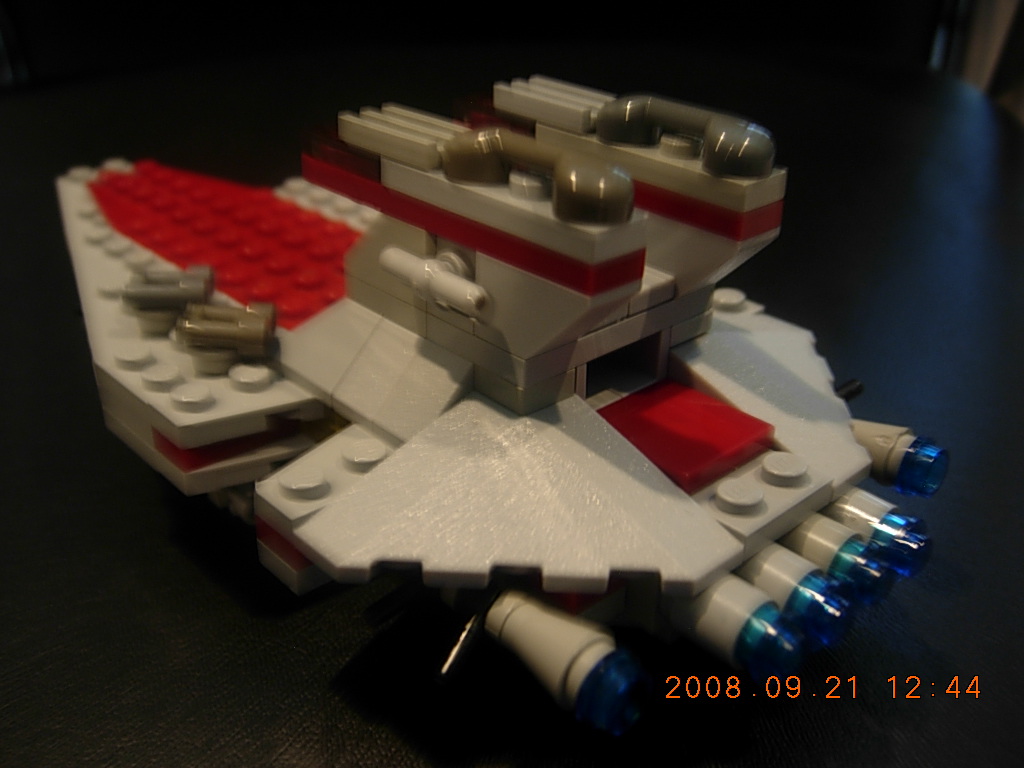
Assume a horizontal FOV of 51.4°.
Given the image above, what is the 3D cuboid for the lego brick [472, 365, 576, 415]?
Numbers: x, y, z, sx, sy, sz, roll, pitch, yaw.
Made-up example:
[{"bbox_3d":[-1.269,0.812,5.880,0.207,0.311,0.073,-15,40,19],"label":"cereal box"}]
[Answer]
[{"bbox_3d":[0.001,-0.001,0.117,0.008,0.003,0.008,-23,36,-39],"label":"lego brick"}]

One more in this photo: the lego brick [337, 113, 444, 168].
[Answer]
[{"bbox_3d":[-0.014,-0.027,0.117,0.002,0.003,0.016,-23,36,-39],"label":"lego brick"}]

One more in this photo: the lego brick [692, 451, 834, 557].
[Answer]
[{"bbox_3d":[0.026,0.012,0.114,0.016,0.005,0.008,-23,36,-39],"label":"lego brick"}]

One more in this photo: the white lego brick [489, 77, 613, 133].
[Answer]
[{"bbox_3d":[0.006,-0.035,0.134,0.008,0.003,0.016,-23,36,-39],"label":"white lego brick"}]

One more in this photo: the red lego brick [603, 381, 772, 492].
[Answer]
[{"bbox_3d":[0.018,0.006,0.120,0.016,0.003,0.016,-23,36,-39],"label":"red lego brick"}]

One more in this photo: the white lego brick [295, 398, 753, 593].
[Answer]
[{"bbox_3d":[0.001,0.013,0.105,0.032,0.010,0.032,-23,36,-39],"label":"white lego brick"}]

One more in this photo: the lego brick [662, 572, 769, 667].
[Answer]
[{"bbox_3d":[0.020,0.023,0.106,0.008,0.008,0.010,-23,36,-39],"label":"lego brick"}]

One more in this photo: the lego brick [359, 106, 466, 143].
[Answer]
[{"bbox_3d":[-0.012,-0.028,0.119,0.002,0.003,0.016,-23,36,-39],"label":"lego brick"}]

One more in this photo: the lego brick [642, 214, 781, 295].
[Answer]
[{"bbox_3d":[0.022,-0.015,0.125,0.008,0.010,0.016,-23,36,-39],"label":"lego brick"}]

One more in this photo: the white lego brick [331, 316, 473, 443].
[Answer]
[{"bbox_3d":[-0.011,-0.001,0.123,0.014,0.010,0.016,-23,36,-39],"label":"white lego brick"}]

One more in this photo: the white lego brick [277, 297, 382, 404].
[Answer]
[{"bbox_3d":[-0.021,-0.006,0.133,0.016,0.010,0.016,-23,36,-39],"label":"white lego brick"}]

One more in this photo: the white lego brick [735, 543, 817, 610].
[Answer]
[{"bbox_3d":[0.026,0.020,0.111,0.008,0.008,0.010,-23,36,-39],"label":"white lego brick"}]

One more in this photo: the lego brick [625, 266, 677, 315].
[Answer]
[{"bbox_3d":[0.013,-0.011,0.124,0.008,0.003,0.009,-23,36,-39],"label":"lego brick"}]

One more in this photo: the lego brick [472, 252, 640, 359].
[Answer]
[{"bbox_3d":[0.005,-0.008,0.110,0.008,0.010,0.016,-23,36,-39],"label":"lego brick"}]

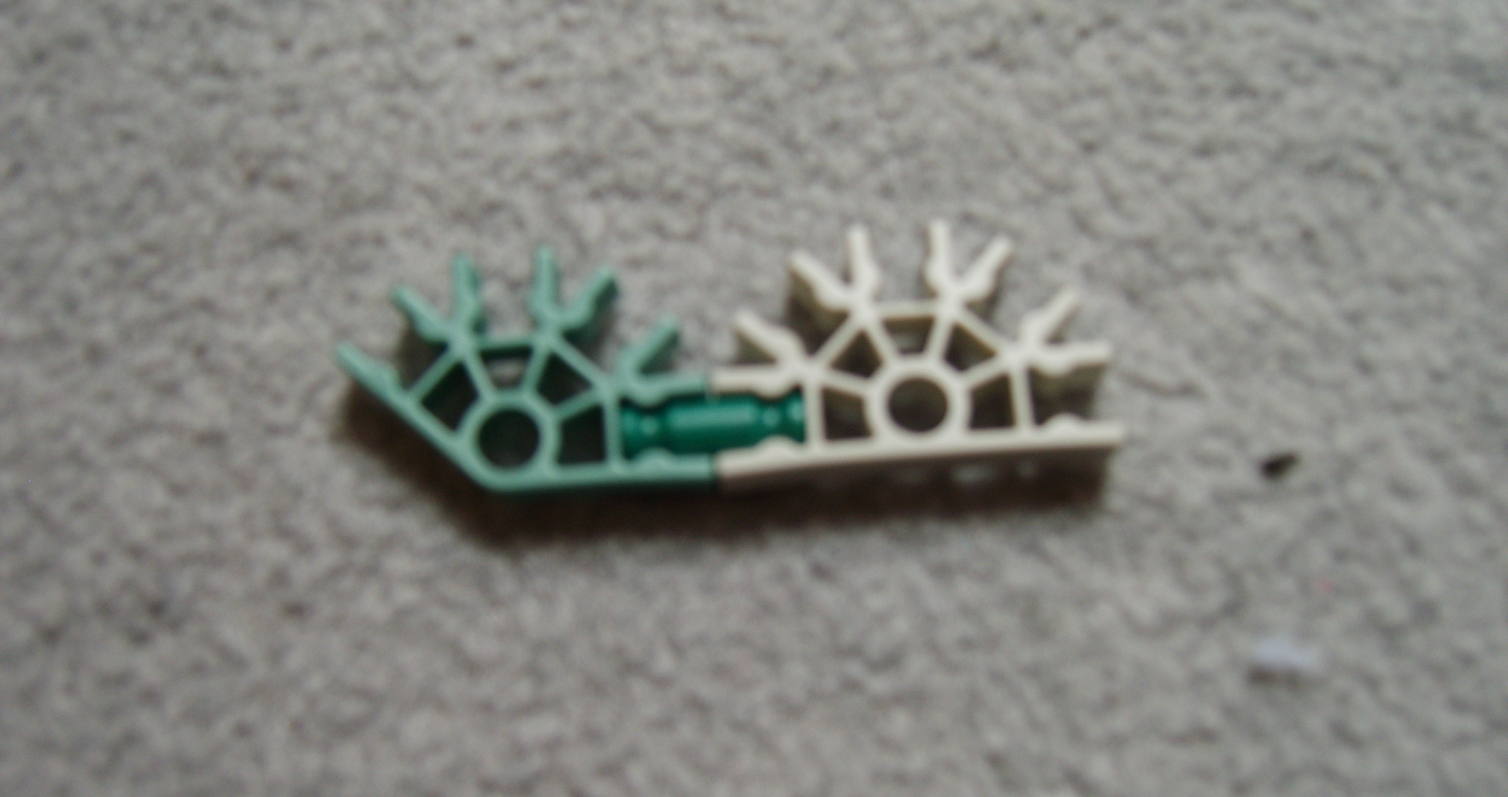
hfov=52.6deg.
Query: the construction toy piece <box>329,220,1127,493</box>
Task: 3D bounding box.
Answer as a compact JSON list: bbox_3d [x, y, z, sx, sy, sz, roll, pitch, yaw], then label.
[{"bbox_3d":[-0.003,-0.003,0.146,0.073,0.006,0.023,-5,71,0],"label":"construction toy piece"}]

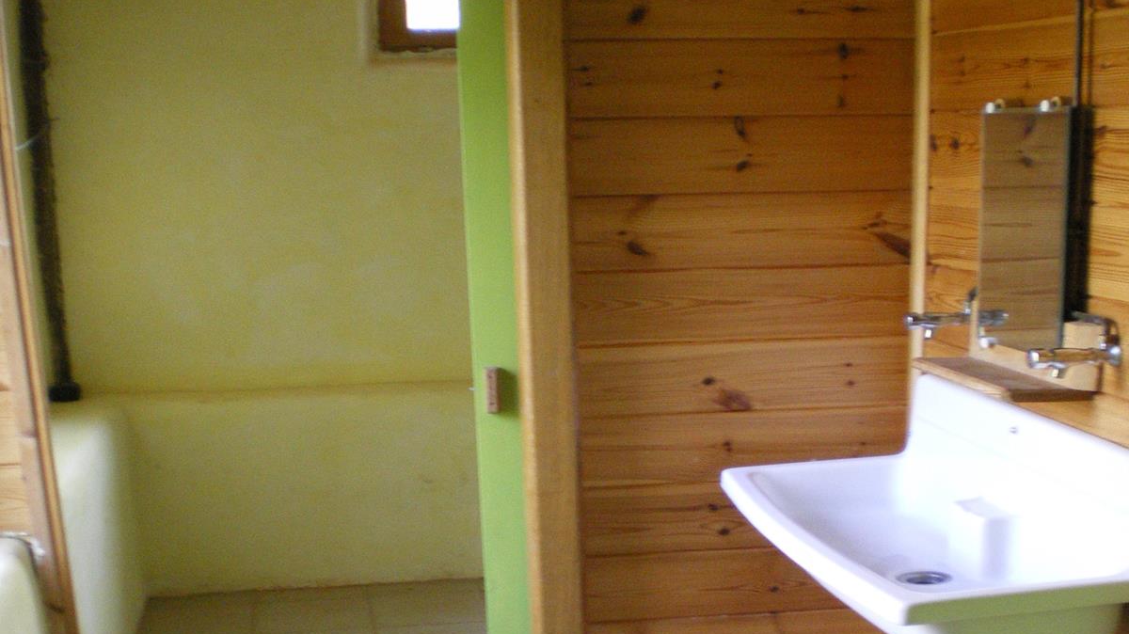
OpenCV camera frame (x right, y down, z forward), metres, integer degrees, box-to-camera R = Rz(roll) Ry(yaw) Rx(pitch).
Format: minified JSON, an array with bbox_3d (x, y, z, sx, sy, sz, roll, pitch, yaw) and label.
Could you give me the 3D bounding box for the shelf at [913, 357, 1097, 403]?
[{"bbox_3d":[0.776,0.113,2.239,0.142,0.020,0.310,-5,11,-16],"label":"shelf"}]

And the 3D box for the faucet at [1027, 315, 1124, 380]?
[{"bbox_3d":[0.816,0.055,2.033,0.165,0.090,0.110,-4,10,-15],"label":"faucet"}]

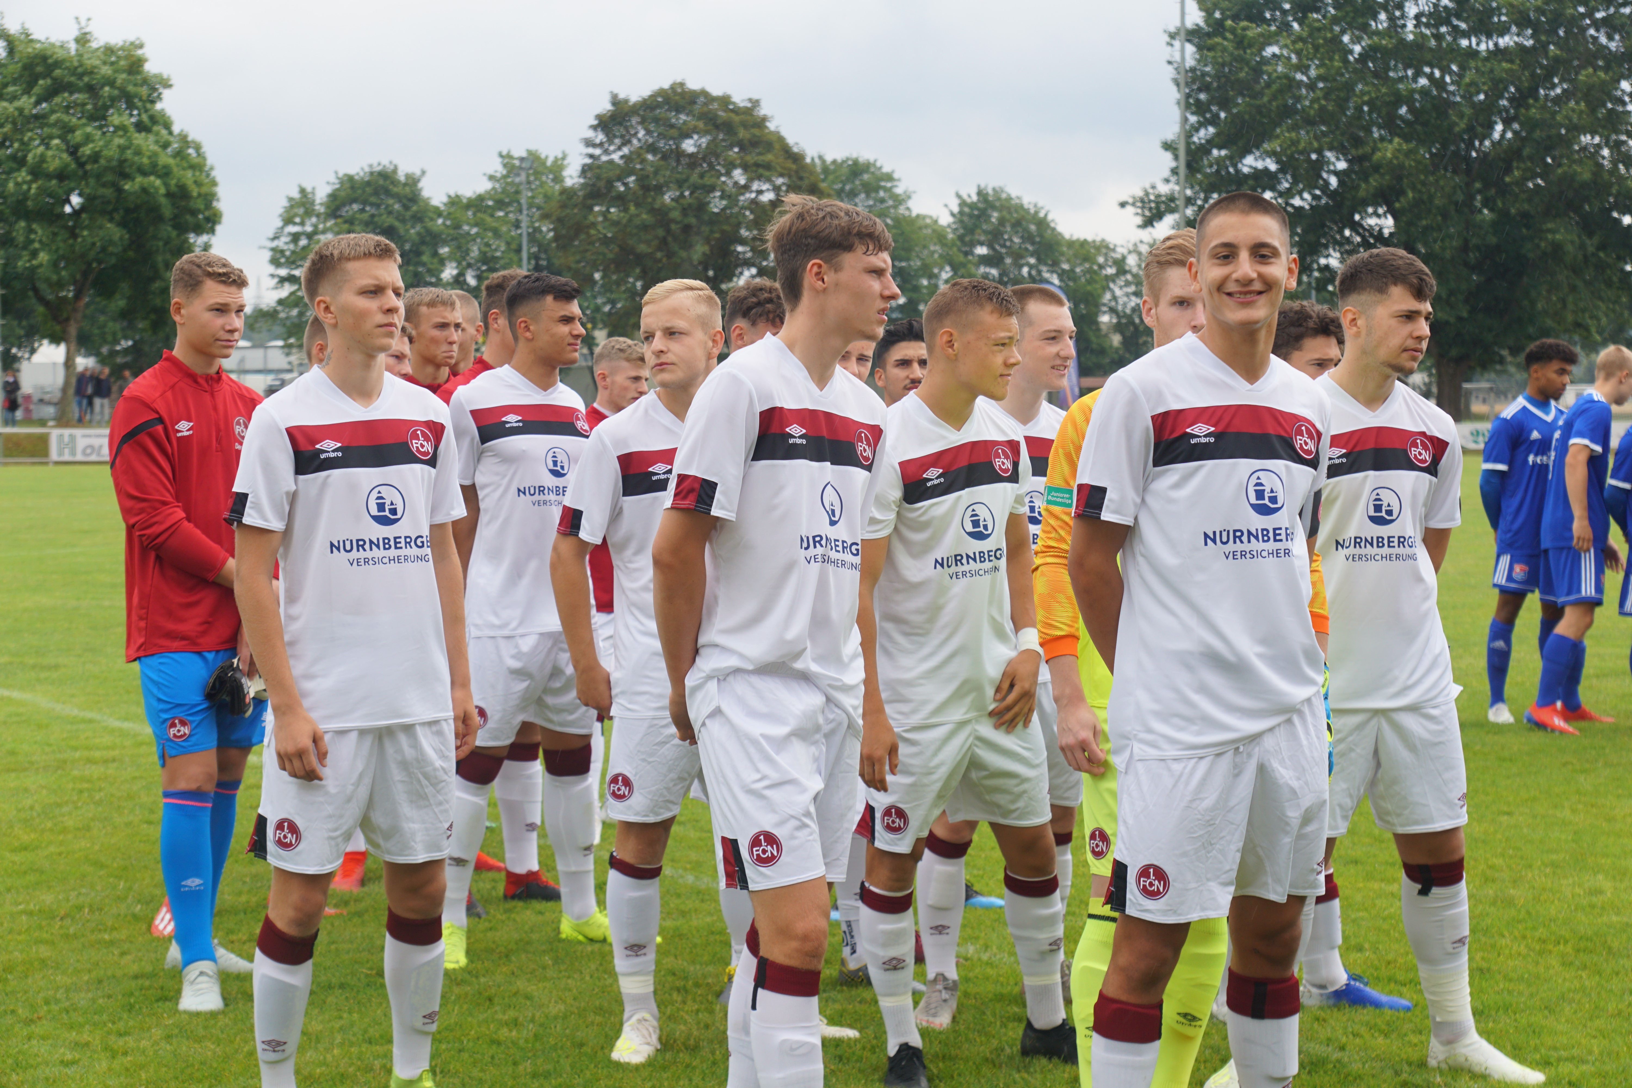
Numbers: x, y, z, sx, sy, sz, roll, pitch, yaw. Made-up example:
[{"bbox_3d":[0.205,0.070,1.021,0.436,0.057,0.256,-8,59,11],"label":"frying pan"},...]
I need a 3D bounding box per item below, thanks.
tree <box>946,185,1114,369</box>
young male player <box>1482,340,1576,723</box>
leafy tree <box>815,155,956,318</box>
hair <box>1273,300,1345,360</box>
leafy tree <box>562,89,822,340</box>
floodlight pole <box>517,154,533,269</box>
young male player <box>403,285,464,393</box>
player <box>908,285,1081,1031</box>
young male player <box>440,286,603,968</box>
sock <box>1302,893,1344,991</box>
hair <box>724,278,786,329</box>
[{"bbox_3d":[9.606,-10.262,135.000,7.800,11.200,7.500,0,3,0],"label":"tree"},{"bbox_3d":[3.370,-0.070,14.400,0.520,1.780,0.340,-2,3,-36],"label":"young male player"},{"bbox_3d":[2.968,-11.210,140.000,7.400,13.400,7.400,0,2,-5],"label":"leafy tree"},{"bbox_3d":[1.185,-0.513,7.400,0.220,0.165,0.180,2,3,42],"label":"hair"},{"bbox_3d":[-4.912,-10.939,120.000,11.000,14.600,11.000,0,2,-5],"label":"leafy tree"},{"bbox_3d":[-12.443,-10.339,130.000,0.750,12.600,0.600,-1,3,-15],"label":"floodlight pole"},{"bbox_3d":[-1.132,0.152,9.000,0.520,1.810,0.320,-2,3,-38],"label":"young male player"},{"bbox_3d":[0.464,0.253,7.440,0.540,1.770,0.400,-1,3,-18],"label":"player"},{"bbox_3d":[-0.748,0.183,8.191,0.540,1.820,0.420,-1,3,-28],"label":"young male player"},{"bbox_3d":[1.229,0.956,7.400,0.130,0.280,0.120,1,3,15],"label":"sock"},{"bbox_3d":[-0.143,-0.613,7.850,0.200,0.145,0.170,2,3,38],"label":"hair"}]

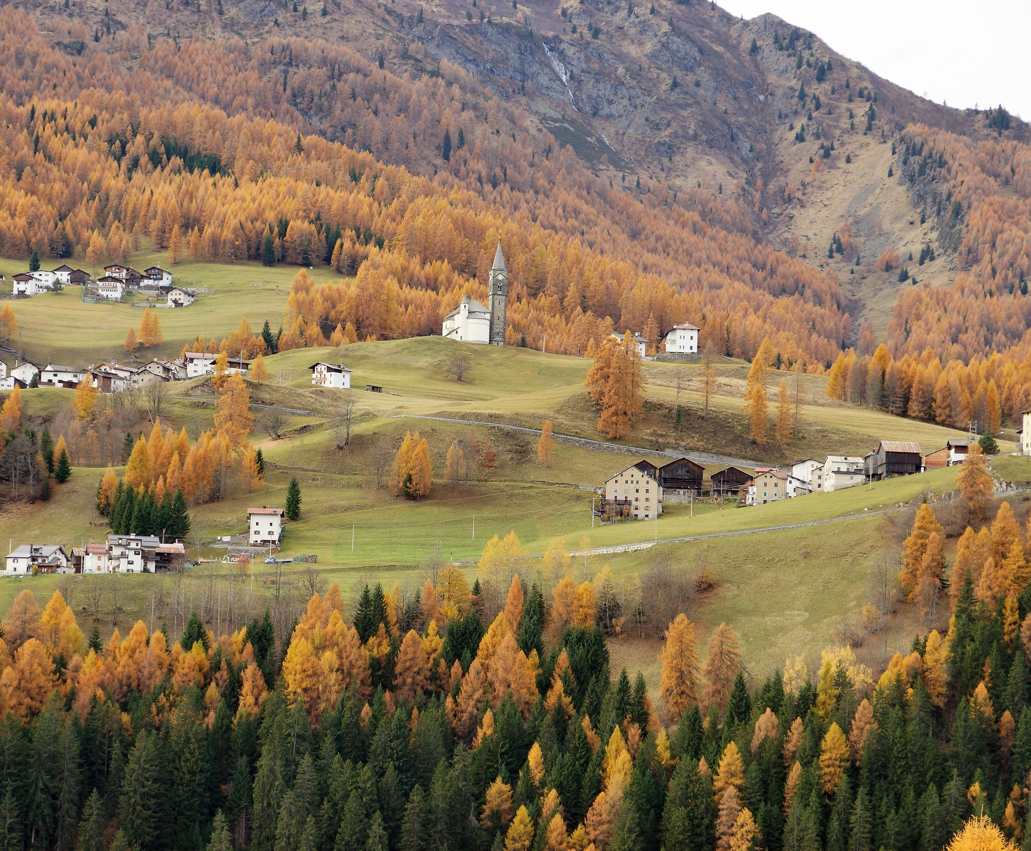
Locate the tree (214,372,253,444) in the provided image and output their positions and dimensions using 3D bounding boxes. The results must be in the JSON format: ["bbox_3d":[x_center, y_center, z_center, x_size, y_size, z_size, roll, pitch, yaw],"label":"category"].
[{"bbox_3d":[-89.650,-5.190,1186.610,12.000,23.000,12.000,2,-7,-4],"label":"tree"}]

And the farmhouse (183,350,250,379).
[{"bbox_3d":[-118.130,-23.990,1470.000,24.400,10.200,10.000,2,-6,-22],"label":"farmhouse"}]

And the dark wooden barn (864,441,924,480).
[{"bbox_3d":[102.120,9.320,1004.780,14.000,10.000,9.000,2,-7,-6],"label":"dark wooden barn"}]

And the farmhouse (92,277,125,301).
[{"bbox_3d":[-178.690,-60.160,1639.190,11.800,9.800,11.000,1,-7,4],"label":"farmhouse"}]

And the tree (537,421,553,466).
[{"bbox_3d":[8.770,5.350,1110.000,4.610,13.540,4.610,1,-6,0],"label":"tree"}]

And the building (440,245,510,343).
[{"bbox_3d":[-14.570,-46.500,1320.000,17.500,36.000,25.000,2,-5,-17],"label":"building"}]

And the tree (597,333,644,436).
[{"bbox_3d":[32.100,-12.290,1130.000,14.070,32.250,14.070,2,-6,0],"label":"tree"}]

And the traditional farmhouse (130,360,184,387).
[{"bbox_3d":[-139.600,-20.370,1450.000,17.000,9.500,13.500,0,-6,14],"label":"traditional farmhouse"}]

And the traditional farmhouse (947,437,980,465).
[{"bbox_3d":[125.680,7.300,1045.000,8.000,7.300,7.500,1,-5,-12],"label":"traditional farmhouse"}]

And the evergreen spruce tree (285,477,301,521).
[{"bbox_3d":[-59.540,19.760,1000.000,4.290,11.390,4.290,2,-5,0],"label":"evergreen spruce tree"}]

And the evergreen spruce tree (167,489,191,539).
[{"bbox_3d":[-97.180,25.800,1075.000,6.500,14.600,6.500,0,-5,0],"label":"evergreen spruce tree"}]

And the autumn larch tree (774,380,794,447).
[{"bbox_3d":[79.050,-3.370,1095.000,5.690,19.460,5.690,1,-6,0],"label":"autumn larch tree"}]

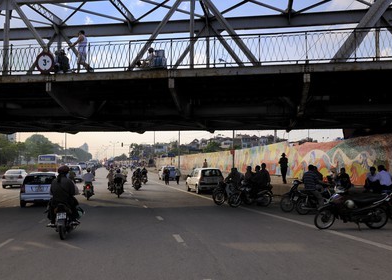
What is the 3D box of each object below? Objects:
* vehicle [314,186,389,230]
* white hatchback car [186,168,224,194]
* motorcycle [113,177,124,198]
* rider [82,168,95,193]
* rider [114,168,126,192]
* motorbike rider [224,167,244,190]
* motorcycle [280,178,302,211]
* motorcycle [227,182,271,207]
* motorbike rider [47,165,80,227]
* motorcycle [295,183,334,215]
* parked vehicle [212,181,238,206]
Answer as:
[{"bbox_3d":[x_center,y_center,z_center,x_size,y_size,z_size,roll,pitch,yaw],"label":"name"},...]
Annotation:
[{"bbox_3d":[4.043,1.760,10.850,1.900,1.080,0.680,0,-4,-1],"label":"vehicle"},{"bbox_3d":[0.611,2.488,25.859,1.660,1.490,3.750,1,-4,-13],"label":"white hatchback car"},{"bbox_3d":[-4.178,2.562,22.700,0.680,1.080,1.880,1,-4,-12],"label":"motorcycle"},{"bbox_3d":[-5.178,2.020,20.346,0.640,1.330,0.750,1,-4,-13],"label":"rider"},{"bbox_3d":[-4.063,2.190,22.600,0.600,1.250,0.750,1,-4,-12],"label":"rider"},{"bbox_3d":[1.604,1.845,17.418,0.820,1.370,0.620,1,-4,-12],"label":"motorbike rider"},{"bbox_3d":[3.690,2.005,14.943,1.880,1.080,0.680,2,-4,-34],"label":"motorcycle"},{"bbox_3d":[2.134,2.112,16.480,1.920,1.060,0.720,1,-4,-21],"label":"motorcycle"},{"bbox_3d":[-3.040,1.308,9.768,0.760,1.420,0.800,1,-4,-13],"label":"motorbike rider"},{"bbox_3d":[4.112,1.975,14.229,1.880,1.050,0.680,2,-4,-27],"label":"motorcycle"},{"bbox_3d":[1.583,2.217,17.500,1.850,1.060,0.680,1,-4,-21],"label":"parked vehicle"}]

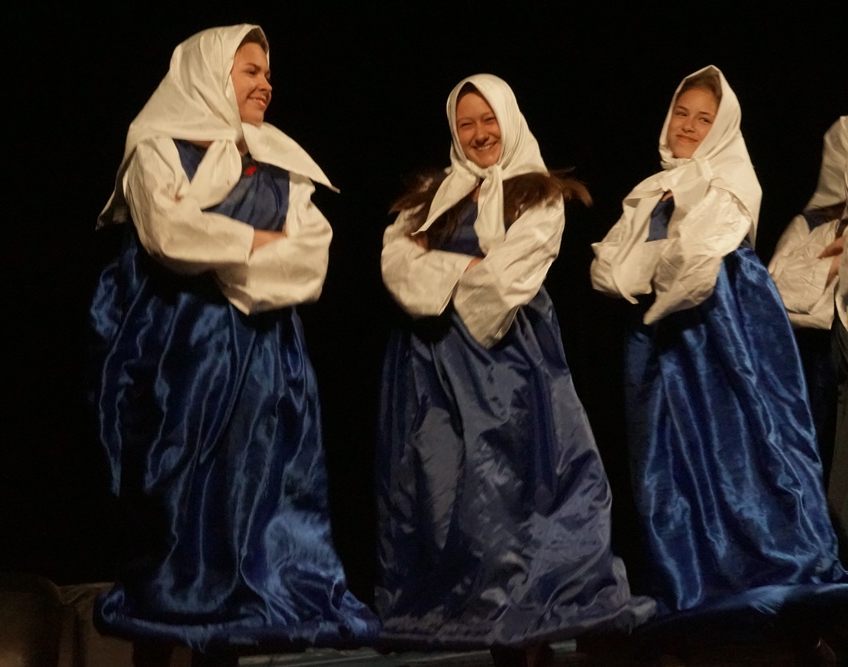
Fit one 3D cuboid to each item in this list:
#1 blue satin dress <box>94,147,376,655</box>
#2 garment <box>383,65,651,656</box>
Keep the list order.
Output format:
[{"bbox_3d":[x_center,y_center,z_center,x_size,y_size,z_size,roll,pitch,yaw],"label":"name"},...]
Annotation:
[{"bbox_3d":[-0.467,0.155,9.250,0.690,1.244,0.580,1,-1,-32],"label":"blue satin dress"},{"bbox_3d":[0.238,0.075,9.750,0.710,1.475,0.580,0,-1,15],"label":"garment"}]

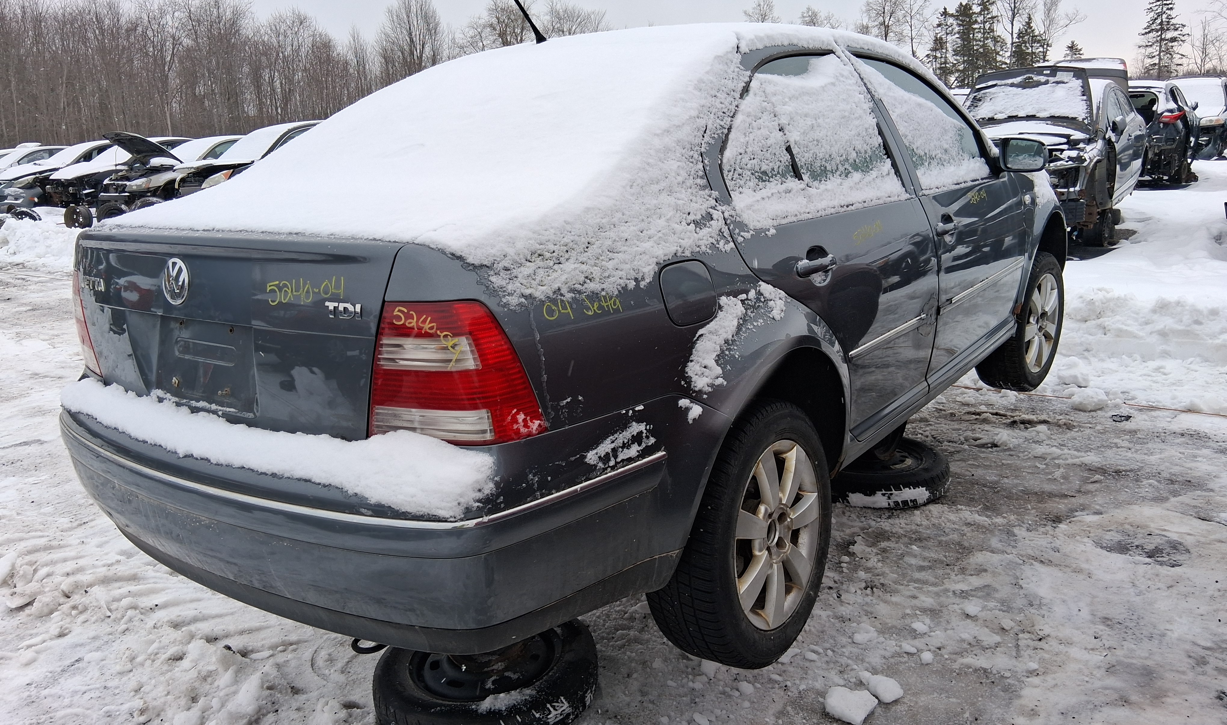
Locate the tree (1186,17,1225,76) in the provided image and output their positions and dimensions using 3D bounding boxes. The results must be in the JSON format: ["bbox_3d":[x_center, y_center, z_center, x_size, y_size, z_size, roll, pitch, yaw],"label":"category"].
[{"bbox_3d":[41.783,-20.432,65.000,3.000,7.920,3.000,-3,13,0],"label":"tree"}]

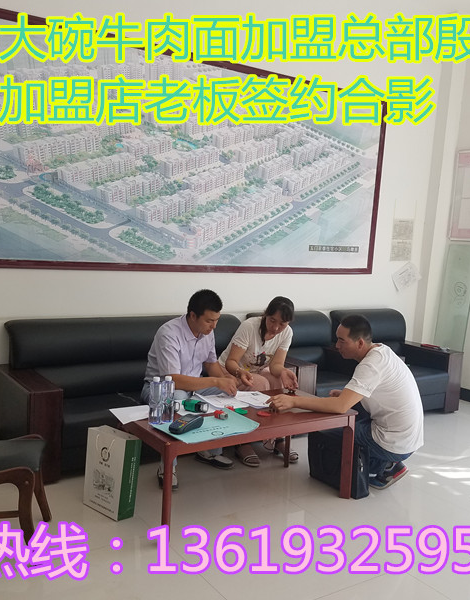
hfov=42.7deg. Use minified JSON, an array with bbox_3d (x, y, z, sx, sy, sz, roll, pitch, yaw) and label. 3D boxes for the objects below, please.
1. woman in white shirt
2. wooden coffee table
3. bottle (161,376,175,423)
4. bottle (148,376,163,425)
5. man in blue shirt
[{"bbox_3d":[0.161,0.497,4.072,0.510,1.050,0.740,-1,7,-32],"label":"woman in white shirt"},{"bbox_3d":[0.012,0.862,3.345,1.231,0.491,0.610,-1,7,-33],"label":"wooden coffee table"},{"bbox_3d":[-0.333,0.494,3.027,0.066,0.228,0.066,3,6,0],"label":"bottle"},{"bbox_3d":[-0.389,0.494,2.972,0.066,0.233,0.066,3,6,0],"label":"bottle"},{"bbox_3d":[-0.313,0.479,3.754,0.600,1.100,0.780,-2,8,-42],"label":"man in blue shirt"}]

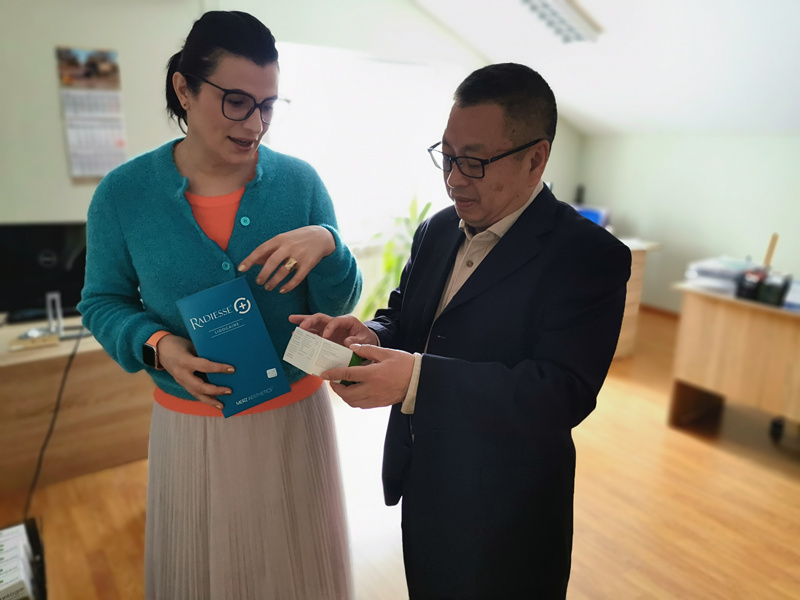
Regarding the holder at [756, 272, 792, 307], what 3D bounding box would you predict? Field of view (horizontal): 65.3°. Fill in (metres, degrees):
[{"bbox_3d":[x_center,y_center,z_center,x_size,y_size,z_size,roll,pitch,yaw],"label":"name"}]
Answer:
[{"bbox_3d":[1.713,-0.048,2.851,0.098,0.120,0.098,-10,18,-34],"label":"holder"}]

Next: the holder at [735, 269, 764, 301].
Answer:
[{"bbox_3d":[1.660,-0.069,2.933,0.090,0.120,0.095,-10,18,-34],"label":"holder"}]

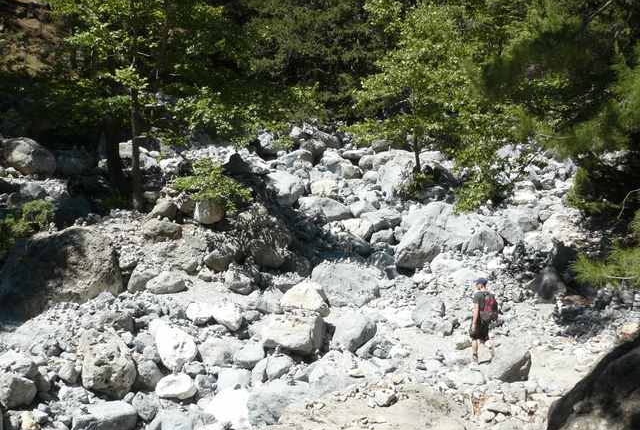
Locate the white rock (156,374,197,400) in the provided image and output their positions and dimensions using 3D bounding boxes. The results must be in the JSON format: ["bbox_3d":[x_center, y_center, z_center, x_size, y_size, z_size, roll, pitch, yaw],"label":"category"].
[{"bbox_3d":[-2.479,2.963,11.500,0.680,0.340,0.500,-1,8,-6],"label":"white rock"}]

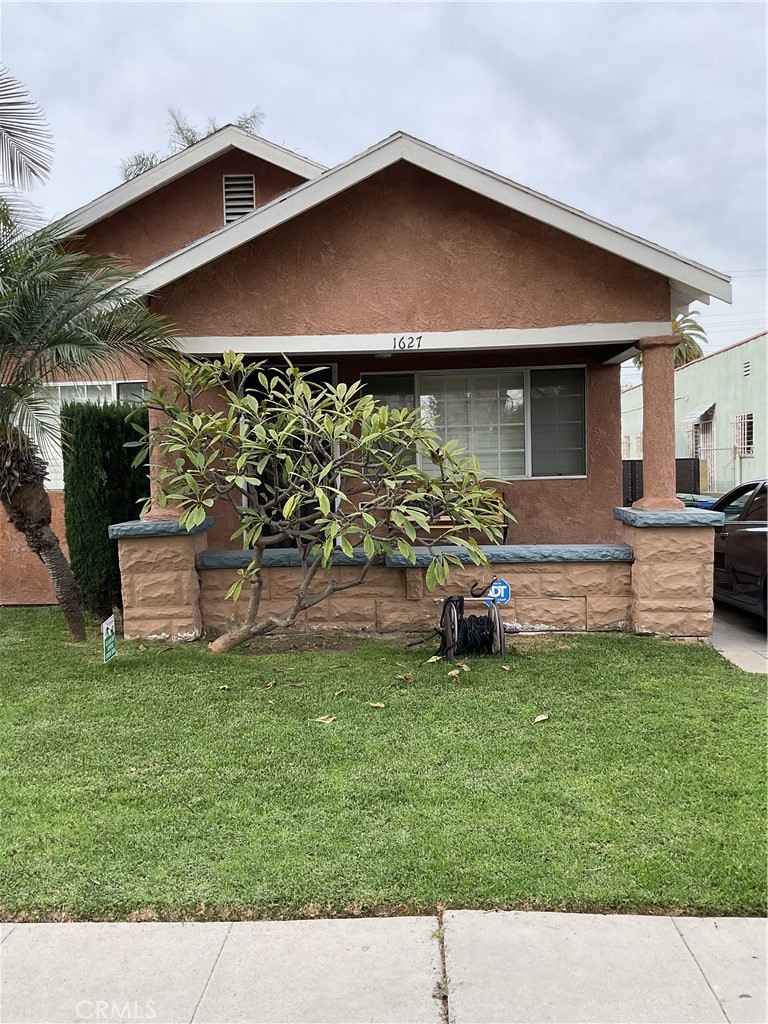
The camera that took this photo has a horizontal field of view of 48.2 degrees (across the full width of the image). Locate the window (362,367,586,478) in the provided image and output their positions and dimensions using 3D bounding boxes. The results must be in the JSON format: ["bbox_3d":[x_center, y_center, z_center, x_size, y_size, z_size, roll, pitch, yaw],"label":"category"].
[{"bbox_3d":[0.976,-0.945,9.340,2.430,1.220,0.120,-1,3,3],"label":"window"}]

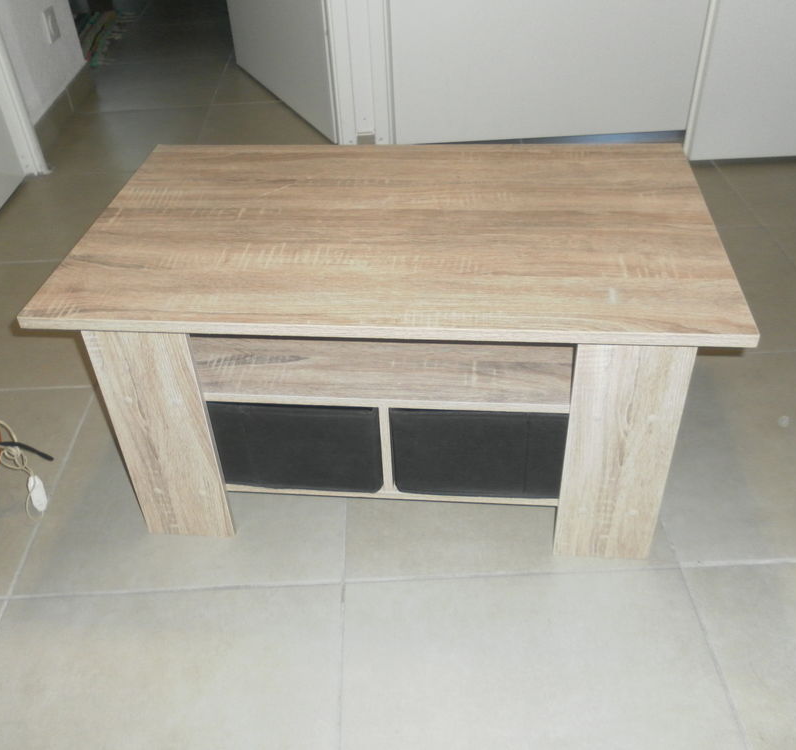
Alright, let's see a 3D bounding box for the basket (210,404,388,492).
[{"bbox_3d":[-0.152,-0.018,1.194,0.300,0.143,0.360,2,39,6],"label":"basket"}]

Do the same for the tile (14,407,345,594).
[{"bbox_3d":[-0.304,0.153,1.274,0.450,0.010,0.450,-3,39,0],"label":"tile"}]

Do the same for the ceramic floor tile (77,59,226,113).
[{"bbox_3d":[-0.793,-0.962,2.689,0.440,0.010,0.450,-3,39,0],"label":"ceramic floor tile"}]

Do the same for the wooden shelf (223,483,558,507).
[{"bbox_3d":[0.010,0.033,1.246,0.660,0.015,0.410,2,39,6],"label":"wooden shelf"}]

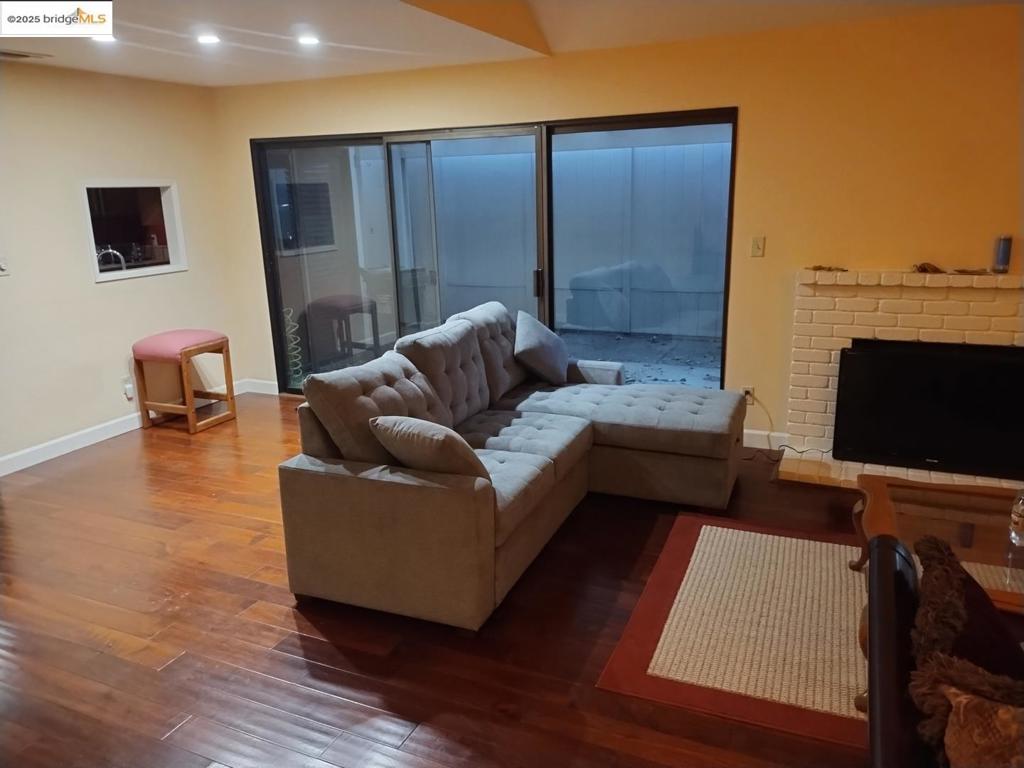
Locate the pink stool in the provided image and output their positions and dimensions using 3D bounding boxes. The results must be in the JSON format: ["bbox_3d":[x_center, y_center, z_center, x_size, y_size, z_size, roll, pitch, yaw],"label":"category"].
[{"bbox_3d":[-2.405,-0.044,5.441,0.480,0.700,0.420,6,17,25],"label":"pink stool"}]

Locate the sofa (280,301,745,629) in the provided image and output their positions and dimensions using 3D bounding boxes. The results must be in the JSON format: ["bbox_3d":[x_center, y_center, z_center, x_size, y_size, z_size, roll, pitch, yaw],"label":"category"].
[{"bbox_3d":[0.209,0.248,3.591,1.570,0.950,2.070,4,16,21],"label":"sofa"}]

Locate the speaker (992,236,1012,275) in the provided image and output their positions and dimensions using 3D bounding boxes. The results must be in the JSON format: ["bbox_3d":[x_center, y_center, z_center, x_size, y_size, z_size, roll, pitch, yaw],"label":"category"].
[{"bbox_3d":[2.526,-0.660,3.804,0.070,0.183,0.070,5,16,23],"label":"speaker"}]

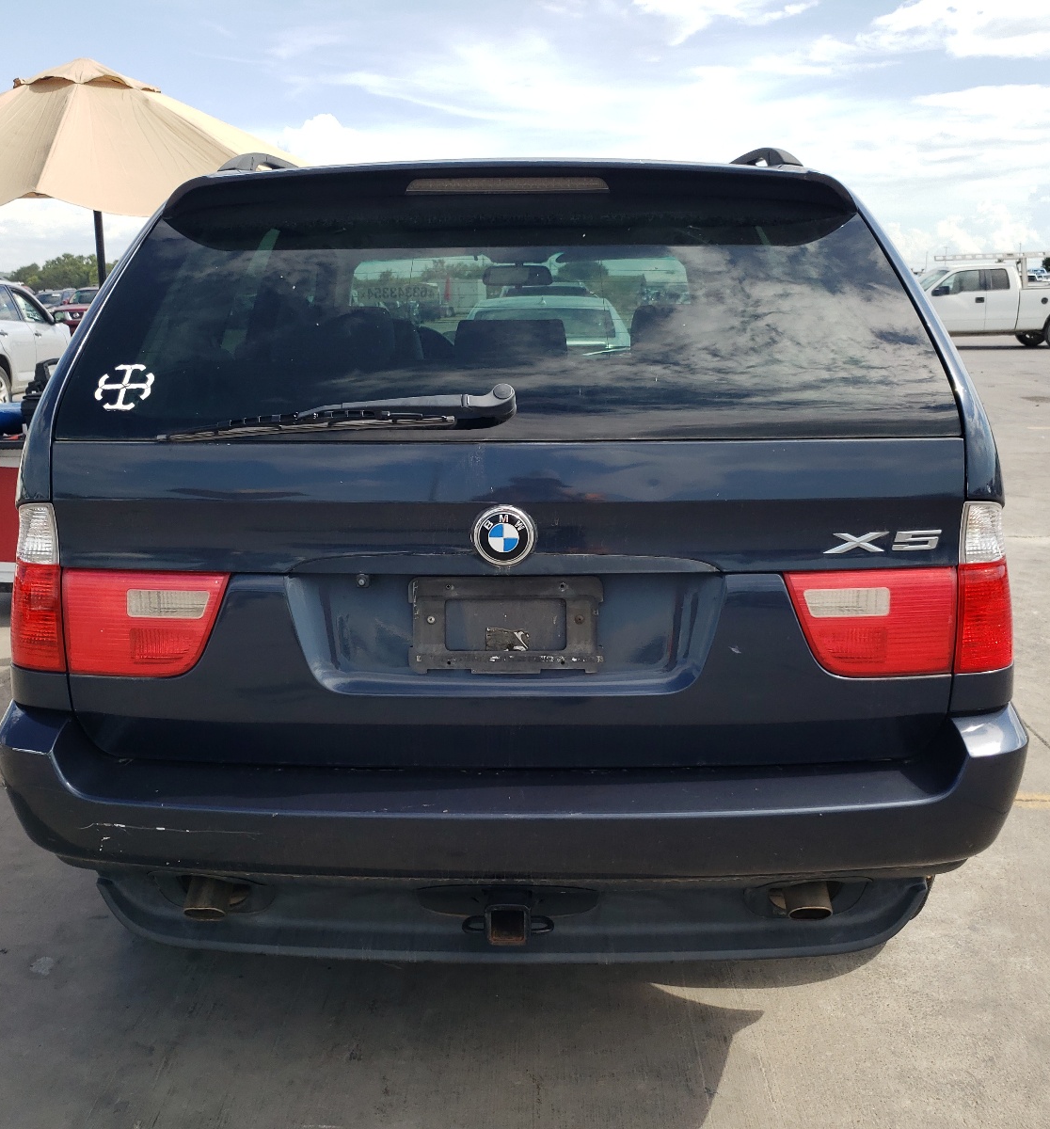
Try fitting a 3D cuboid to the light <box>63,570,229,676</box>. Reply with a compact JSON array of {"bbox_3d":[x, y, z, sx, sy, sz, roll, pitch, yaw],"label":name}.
[{"bbox_3d":[-0.571,0.086,1.754,0.265,0.170,0.075,1,9,8],"label":"light"}]

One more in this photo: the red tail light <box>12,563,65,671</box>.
[{"bbox_3d":[-0.784,0.087,1.835,0.140,0.190,0.170,0,14,1],"label":"red tail light"}]

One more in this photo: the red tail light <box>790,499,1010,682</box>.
[{"bbox_3d":[0.618,0.030,1.820,0.430,0.265,0.200,0,14,1],"label":"red tail light"}]

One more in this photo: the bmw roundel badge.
[{"bbox_3d":[-0.031,-0.044,1.713,0.092,0.092,0.015,0,9,1],"label":"bmw roundel badge"}]

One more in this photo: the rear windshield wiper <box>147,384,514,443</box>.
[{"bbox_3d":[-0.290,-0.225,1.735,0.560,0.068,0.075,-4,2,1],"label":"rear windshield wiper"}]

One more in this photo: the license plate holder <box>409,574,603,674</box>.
[{"bbox_3d":[-0.028,0.094,1.762,0.305,0.155,0.025,0,10,1],"label":"license plate holder"}]

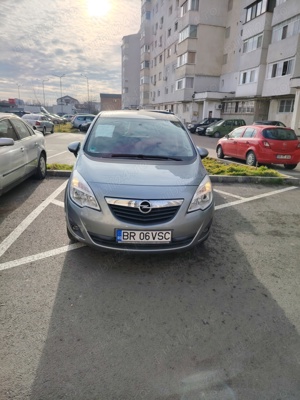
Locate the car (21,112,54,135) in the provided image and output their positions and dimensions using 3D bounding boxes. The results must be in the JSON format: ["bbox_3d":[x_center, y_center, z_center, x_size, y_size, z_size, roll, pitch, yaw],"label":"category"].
[{"bbox_3d":[-8.413,-5.644,20.647,1.740,1.430,4.500,0,17,-8],"label":"car"}]

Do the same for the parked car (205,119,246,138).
[{"bbox_3d":[7.554,-7.128,27.672,3.520,1.660,1.620,-1,17,-11],"label":"parked car"}]

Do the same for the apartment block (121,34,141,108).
[{"bbox_3d":[-2.926,-32.868,78.455,9.000,21.500,11.000,-2,17,-13],"label":"apartment block"}]

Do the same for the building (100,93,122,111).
[{"bbox_3d":[-10.238,-27.965,84.677,8.500,8.000,8.000,0,17,-8],"label":"building"}]

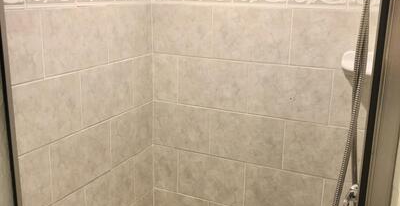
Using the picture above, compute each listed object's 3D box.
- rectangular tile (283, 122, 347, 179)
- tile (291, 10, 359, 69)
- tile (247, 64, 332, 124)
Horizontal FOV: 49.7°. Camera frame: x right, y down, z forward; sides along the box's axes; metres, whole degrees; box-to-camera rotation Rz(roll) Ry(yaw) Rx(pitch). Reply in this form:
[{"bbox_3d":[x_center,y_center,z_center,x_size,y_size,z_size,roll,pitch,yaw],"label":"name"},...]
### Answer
[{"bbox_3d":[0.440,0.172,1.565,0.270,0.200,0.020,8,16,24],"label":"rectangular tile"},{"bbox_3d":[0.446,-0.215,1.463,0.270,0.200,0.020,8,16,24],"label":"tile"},{"bbox_3d":[0.324,-0.037,1.574,0.300,0.199,0.012,8,16,24],"label":"tile"}]

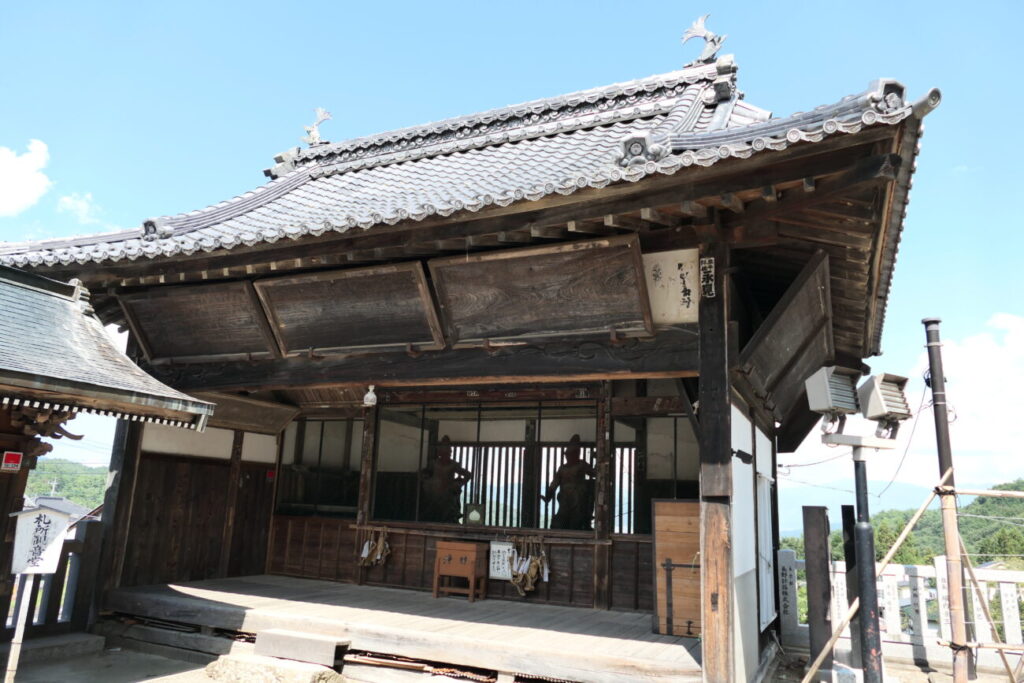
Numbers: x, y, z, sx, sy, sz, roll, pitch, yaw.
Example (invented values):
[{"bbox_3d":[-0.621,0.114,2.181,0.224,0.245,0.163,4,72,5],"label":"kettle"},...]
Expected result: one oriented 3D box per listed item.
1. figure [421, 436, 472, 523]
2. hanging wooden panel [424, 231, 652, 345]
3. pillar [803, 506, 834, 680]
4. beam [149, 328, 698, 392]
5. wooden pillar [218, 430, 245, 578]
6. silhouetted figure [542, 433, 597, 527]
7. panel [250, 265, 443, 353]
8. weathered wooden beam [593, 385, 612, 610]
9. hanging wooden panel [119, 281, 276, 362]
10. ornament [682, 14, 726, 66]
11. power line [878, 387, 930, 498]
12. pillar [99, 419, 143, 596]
[{"bbox_3d":[-0.894,2.069,9.481,0.632,1.635,0.414,-3,-14,25],"label":"figure"},{"bbox_3d":[0.232,-0.420,6.495,2.031,0.891,0.098,-3,19,24],"label":"hanging wooden panel"},{"bbox_3d":[3.363,2.711,7.801,0.232,1.745,0.220,-3,-14,24],"label":"pillar"},{"bbox_3d":[-1.313,0.240,6.652,6.039,0.414,0.250,-3,-14,25],"label":"beam"},{"bbox_3d":[-4.182,2.378,10.512,0.159,2.123,0.177,-3,-14,24],"label":"wooden pillar"},{"bbox_3d":[0.719,1.974,8.744,0.676,1.635,0.414,-3,-14,25],"label":"silhouetted figure"},{"bbox_3d":[-1.478,-0.265,6.411,1.782,0.790,0.080,-3,25,25],"label":"panel"},{"bbox_3d":[1.208,1.971,9.242,0.177,2.830,0.171,-3,-14,24],"label":"weathered wooden beam"},{"bbox_3d":[-3.149,-0.170,7.173,1.826,0.796,0.080,-3,25,25],"label":"hanging wooden panel"},{"bbox_3d":[2.538,-3.966,9.397,0.549,0.634,0.244,-3,-14,24],"label":"ornament"},{"bbox_3d":[4.260,1.096,7.749,0.037,1.172,0.582,13,-17,-39],"label":"power line"},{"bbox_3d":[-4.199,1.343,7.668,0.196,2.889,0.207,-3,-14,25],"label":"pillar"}]

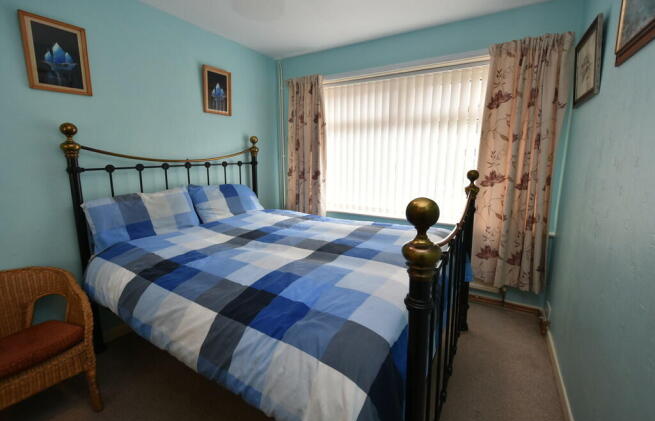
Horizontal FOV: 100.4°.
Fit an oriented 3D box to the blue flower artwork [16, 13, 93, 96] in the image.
[{"bbox_3d":[-1.558,-0.890,1.585,0.025,0.390,0.285,5,12,31],"label":"blue flower artwork"}]

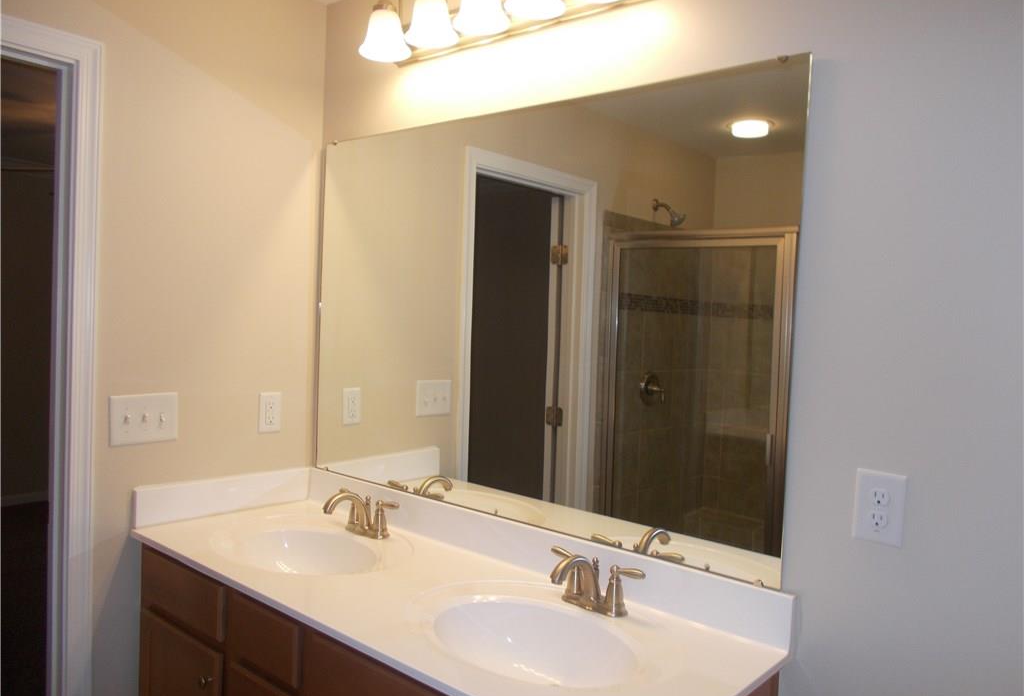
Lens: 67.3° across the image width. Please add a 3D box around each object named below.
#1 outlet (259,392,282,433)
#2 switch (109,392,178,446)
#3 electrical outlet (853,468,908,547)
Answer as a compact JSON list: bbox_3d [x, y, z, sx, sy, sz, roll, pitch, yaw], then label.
[{"bbox_3d":[-0.723,0.193,2.301,0.010,0.117,0.071,5,3,41],"label":"outlet"},{"bbox_3d":[-0.962,0.187,2.017,0.016,0.126,0.172,5,3,41],"label":"switch"},{"bbox_3d":[0.636,0.278,1.332,0.079,0.124,0.010,5,3,41],"label":"electrical outlet"}]

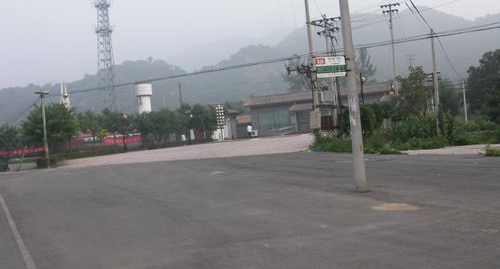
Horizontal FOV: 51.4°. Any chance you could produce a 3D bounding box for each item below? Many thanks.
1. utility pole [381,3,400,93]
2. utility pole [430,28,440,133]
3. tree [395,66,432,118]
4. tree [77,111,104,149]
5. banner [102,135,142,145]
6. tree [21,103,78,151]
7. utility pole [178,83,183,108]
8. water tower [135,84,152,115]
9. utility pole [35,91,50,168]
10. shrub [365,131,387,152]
[{"bbox_3d":[12.142,-5.500,44.000,1.600,10.500,0.300,-4,1,0],"label":"utility pole"},{"bbox_3d":[11.375,-3.241,31.800,0.320,6.600,0.300,-5,1,0],"label":"utility pole"},{"bbox_3d":[11.319,-2.631,36.000,2.600,4.300,2.600,-5,1,0],"label":"tree"},{"bbox_3d":[-14.936,-0.236,49.000,2.700,3.800,2.700,-4,1,0],"label":"tree"},{"bbox_3d":[-14.712,0.692,60.000,4.700,0.650,0.080,-4,1,-9],"label":"banner"},{"bbox_3d":[-15.888,-0.394,41.000,4.500,4.200,4.300,-4,1,0],"label":"tree"},{"bbox_3d":[-9.880,-3.389,75.000,0.300,8.500,0.300,-5,1,0],"label":"utility pole"},{"bbox_3d":[-29.418,-6.274,145.000,4.700,15.800,4.700,-5,1,0],"label":"water tower"},{"bbox_3d":[-13.567,-0.294,34.000,0.900,5.000,0.300,-4,1,0],"label":"utility pole"},{"bbox_3d":[5.792,0.346,24.000,1.000,0.900,0.950,-4,1,0],"label":"shrub"}]

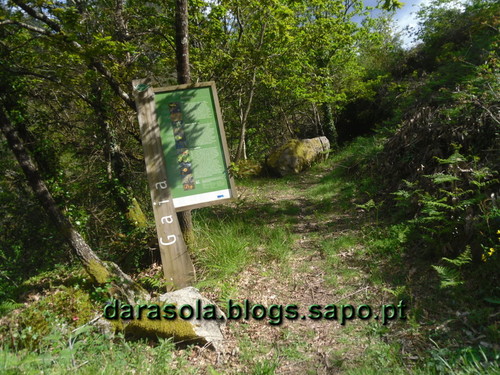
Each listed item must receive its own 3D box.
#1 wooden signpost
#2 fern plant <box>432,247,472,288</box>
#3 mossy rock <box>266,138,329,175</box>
[{"bbox_3d":[-0.548,-0.050,3.773,0.820,1.940,0.120,-12,7,-23],"label":"wooden signpost"},{"bbox_3d":[1.803,0.712,3.600,0.340,0.340,0.300,-1,7,17],"label":"fern plant"},{"bbox_3d":[1.346,-0.843,11.000,1.200,0.950,2.100,1,7,30],"label":"mossy rock"}]

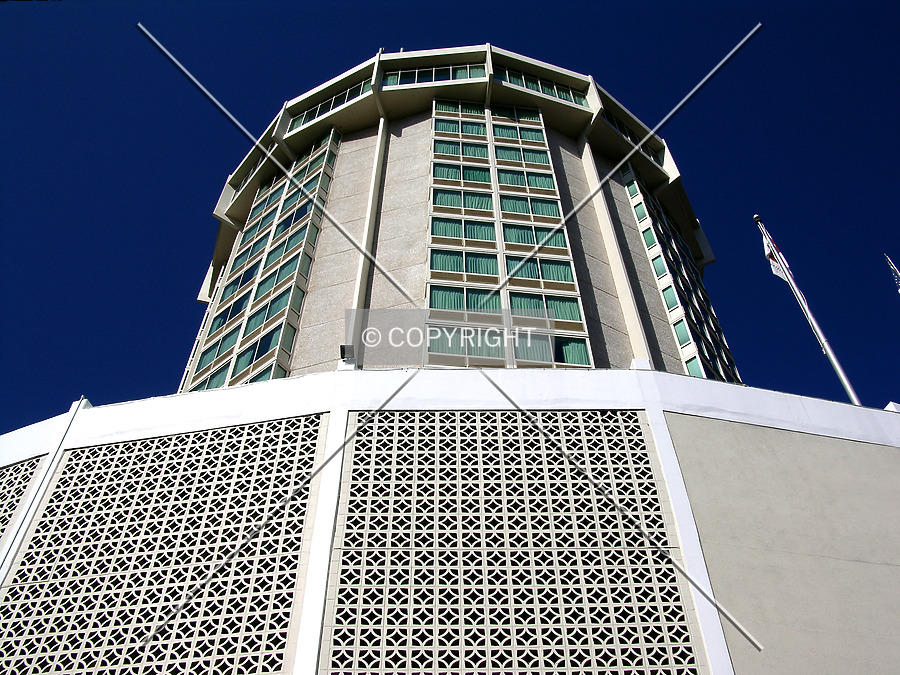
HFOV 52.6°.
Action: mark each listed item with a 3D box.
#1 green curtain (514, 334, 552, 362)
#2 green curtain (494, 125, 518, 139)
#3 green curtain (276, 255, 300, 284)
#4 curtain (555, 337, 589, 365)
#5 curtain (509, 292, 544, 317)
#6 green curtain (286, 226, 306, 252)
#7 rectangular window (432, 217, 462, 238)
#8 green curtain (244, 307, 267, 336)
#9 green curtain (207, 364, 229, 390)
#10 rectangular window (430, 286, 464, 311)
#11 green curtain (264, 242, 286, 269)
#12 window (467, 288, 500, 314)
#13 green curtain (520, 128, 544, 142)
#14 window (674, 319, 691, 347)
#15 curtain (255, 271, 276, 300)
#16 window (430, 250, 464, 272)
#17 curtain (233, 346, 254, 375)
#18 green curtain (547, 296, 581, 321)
[{"bbox_3d":[2.969,0.415,32.719,1.283,1.485,0.120,5,-54,-4],"label":"green curtain"},{"bbox_3d":[2.966,-10.845,47.919,1.361,1.594,0.120,5,-53,-4],"label":"green curtain"},{"bbox_3d":[-7.105,-2.857,40.135,1.179,1.589,0.120,-33,-60,22],"label":"green curtain"},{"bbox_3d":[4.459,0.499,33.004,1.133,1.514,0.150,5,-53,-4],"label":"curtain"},{"bbox_3d":[2.964,-1.172,34.854,1.283,1.485,0.120,5,-54,-4],"label":"curtain"},{"bbox_3d":[-7.110,-4.444,42.282,1.179,1.589,0.120,-33,-60,22],"label":"green curtain"},{"bbox_3d":[-0.104,-4.577,38.878,1.219,1.589,0.120,5,-54,-4],"label":"rectangular window"},{"bbox_3d":[-8.158,-0.590,38.489,1.214,1.589,0.120,-33,-60,22],"label":"green curtain"},{"bbox_3d":[-9.425,1.815,36.944,1.294,1.589,0.120,-33,-60,22],"label":"green curtain"},{"bbox_3d":[-0.081,-1.483,34.616,1.285,1.485,0.100,5,-54,-4],"label":"rectangular window"},{"bbox_3d":[-8.130,-3.825,42.798,1.283,1.485,0.120,-33,-60,22],"label":"green curtain"},{"bbox_3d":[1.315,-1.370,34.703,1.299,1.485,0.100,5,-54,-4],"label":"window"},{"bbox_3d":[4.340,-10.715,48.043,1.321,1.514,0.150,5,-53,-4],"label":"green curtain"},{"bbox_3d":[10.037,-0.190,39.159,0.512,1.594,0.120,-32,-60,22],"label":"window"},{"bbox_3d":[-8.209,-2.287,40.932,1.321,1.514,0.150,-34,-60,22],"label":"curtain"},{"bbox_3d":[-0.090,-3.104,36.971,1.361,1.594,0.120,5,-53,-4],"label":"window"},{"bbox_3d":[-8.154,0.998,36.342,1.214,1.589,0.120,-33,-60,22],"label":"curtain"},{"bbox_3d":[4.343,-1.125,34.893,1.235,1.485,0.100,5,-54,-4],"label":"green curtain"}]

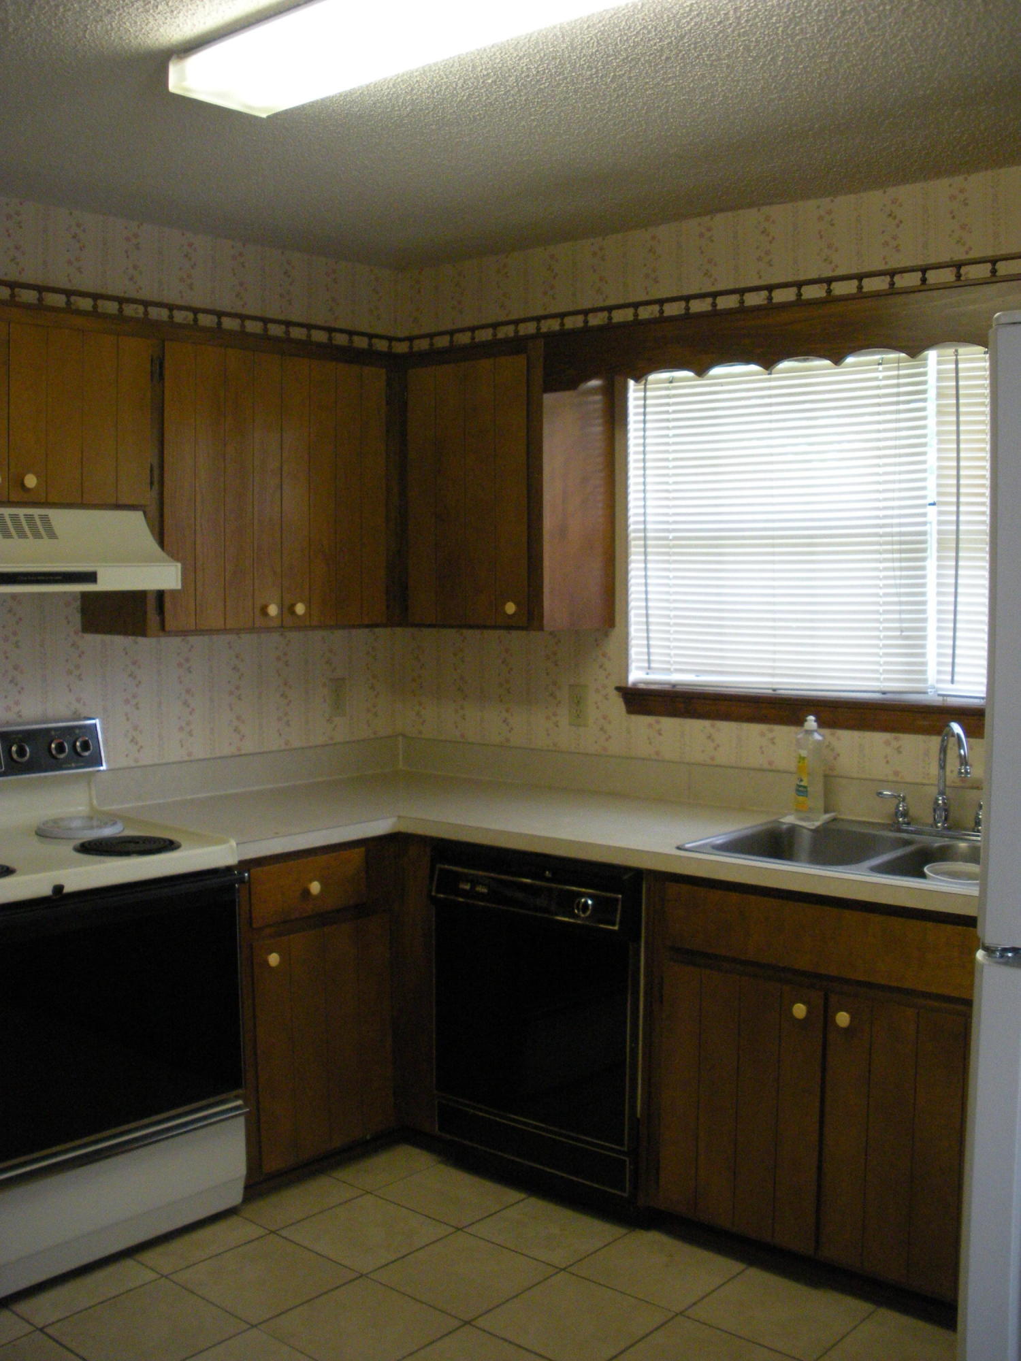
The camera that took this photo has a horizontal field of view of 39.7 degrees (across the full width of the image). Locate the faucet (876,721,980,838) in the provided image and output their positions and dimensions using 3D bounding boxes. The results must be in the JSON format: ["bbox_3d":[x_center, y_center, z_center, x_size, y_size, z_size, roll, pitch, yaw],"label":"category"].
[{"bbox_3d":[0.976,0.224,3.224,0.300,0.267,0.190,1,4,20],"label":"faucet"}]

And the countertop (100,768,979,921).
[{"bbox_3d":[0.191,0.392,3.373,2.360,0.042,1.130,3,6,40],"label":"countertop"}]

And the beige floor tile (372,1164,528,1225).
[{"bbox_3d":[-0.147,1.294,3.547,0.304,0.010,0.262,3,6,40],"label":"beige floor tile"}]

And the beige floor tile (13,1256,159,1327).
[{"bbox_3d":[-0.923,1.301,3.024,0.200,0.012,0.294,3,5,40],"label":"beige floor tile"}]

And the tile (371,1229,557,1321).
[{"bbox_3d":[-0.102,1.296,3.082,0.303,0.012,0.303,3,5,40],"label":"tile"}]

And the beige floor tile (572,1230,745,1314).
[{"bbox_3d":[0.329,1.312,3.150,0.304,0.010,0.262,3,6,40],"label":"beige floor tile"}]

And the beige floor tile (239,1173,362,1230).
[{"bbox_3d":[-0.519,1.271,3.441,0.185,0.012,0.289,3,5,40],"label":"beige floor tile"}]

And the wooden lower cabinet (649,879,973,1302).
[{"bbox_3d":[0.824,0.802,3.110,0.851,0.777,0.622,3,5,40],"label":"wooden lower cabinet"}]

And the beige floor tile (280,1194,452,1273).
[{"bbox_3d":[-0.334,1.282,3.280,0.303,0.012,0.303,3,5,40],"label":"beige floor tile"}]

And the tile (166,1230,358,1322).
[{"bbox_3d":[-0.534,1.314,3.103,0.304,0.010,0.304,3,6,40],"label":"tile"}]

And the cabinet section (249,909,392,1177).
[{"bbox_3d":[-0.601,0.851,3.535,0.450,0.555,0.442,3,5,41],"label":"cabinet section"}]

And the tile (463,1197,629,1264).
[{"bbox_3d":[0.080,1.281,3.286,0.301,0.012,0.250,3,5,40],"label":"tile"}]

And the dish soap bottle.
[{"bbox_3d":[0.751,0.211,3.555,0.060,0.260,0.083,-2,5,-23],"label":"dish soap bottle"}]

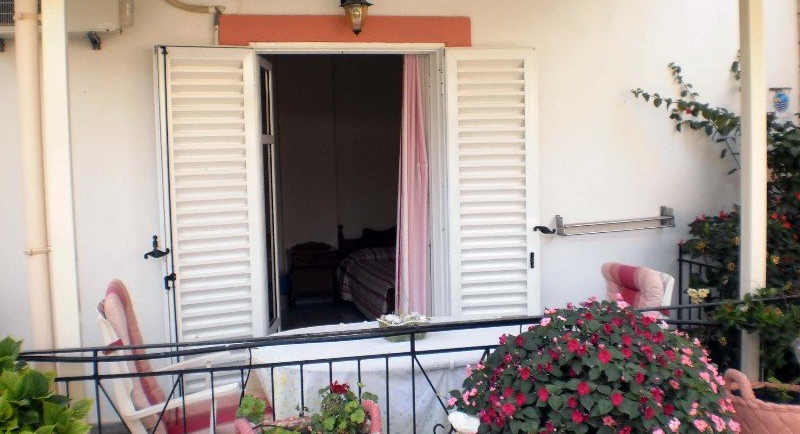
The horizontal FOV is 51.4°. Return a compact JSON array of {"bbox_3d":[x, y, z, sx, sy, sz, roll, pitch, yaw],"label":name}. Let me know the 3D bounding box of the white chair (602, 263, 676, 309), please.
[{"bbox_3d":[0.835,0.719,3.627,0.620,1.018,0.580,-2,4,-18],"label":"white chair"}]

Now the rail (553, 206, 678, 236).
[{"bbox_3d":[1.312,0.028,5.102,0.712,0.120,0.125,-5,4,-11],"label":"rail"}]

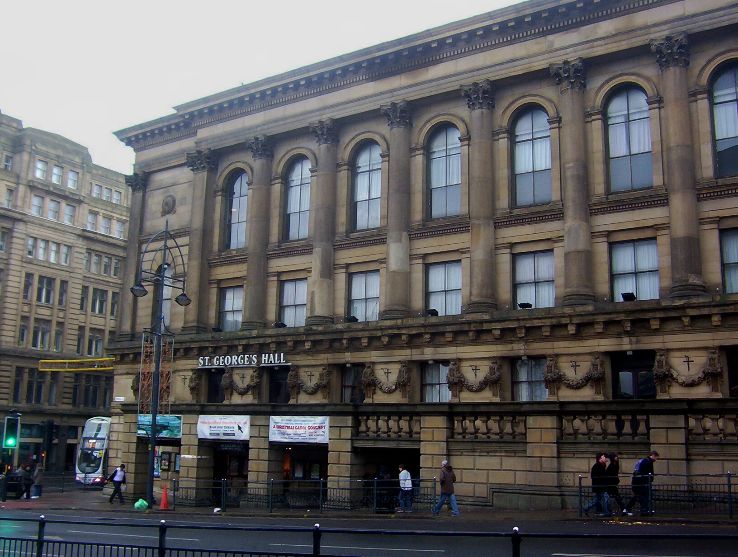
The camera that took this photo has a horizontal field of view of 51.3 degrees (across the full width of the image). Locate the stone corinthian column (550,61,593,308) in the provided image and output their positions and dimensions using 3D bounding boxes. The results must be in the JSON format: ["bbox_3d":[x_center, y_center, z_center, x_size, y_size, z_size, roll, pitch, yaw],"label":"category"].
[{"bbox_3d":[7.849,-3.757,29.589,1.220,9.700,1.000,-6,-14,32],"label":"stone corinthian column"}]

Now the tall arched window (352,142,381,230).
[{"bbox_3d":[-0.093,-4.302,35.775,1.650,4.100,0.300,-6,-14,31],"label":"tall arched window"}]

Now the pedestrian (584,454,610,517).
[{"bbox_3d":[6.410,5.812,21.792,0.680,1.720,0.500,-6,-14,31],"label":"pedestrian"}]

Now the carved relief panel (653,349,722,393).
[{"bbox_3d":[10.715,3.158,25.792,2.200,1.550,0.400,-6,-14,31],"label":"carved relief panel"}]

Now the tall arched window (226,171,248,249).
[{"bbox_3d":[-6.839,-3.658,40.925,1.760,4.450,0.350,-6,-14,31],"label":"tall arched window"}]

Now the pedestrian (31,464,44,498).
[{"bbox_3d":[-17.123,10.538,39.897,0.550,1.680,0.500,-6,-14,31],"label":"pedestrian"}]

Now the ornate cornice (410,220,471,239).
[{"bbox_3d":[3.235,-2.061,33.755,3.100,0.470,0.380,-6,-14,31],"label":"ornate cornice"}]

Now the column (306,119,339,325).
[{"bbox_3d":[-2.176,-2.656,35.868,1.220,9.700,1.000,-6,-14,32],"label":"column"}]

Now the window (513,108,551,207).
[{"bbox_3d":[6.661,-4.996,31.324,1.700,4.200,0.250,-6,-14,31],"label":"window"}]

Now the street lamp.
[{"bbox_3d":[-8.826,3.474,32.256,0.720,11.850,2.950,-6,-14,31],"label":"street lamp"}]

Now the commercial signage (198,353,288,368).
[{"bbox_3d":[-5.921,3.841,36.034,5.700,0.570,0.200,-6,-14,32],"label":"commercial signage"}]

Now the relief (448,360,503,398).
[{"bbox_3d":[4.066,3.859,29.727,2.150,1.500,0.380,-6,-14,31],"label":"relief"}]

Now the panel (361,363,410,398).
[{"bbox_3d":[0.760,4.189,31.693,2.100,1.450,0.450,-6,-14,32],"label":"panel"}]

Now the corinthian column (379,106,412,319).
[{"bbox_3d":[1.208,-3.028,33.749,1.220,9.700,1.000,-6,-14,32],"label":"corinthian column"}]

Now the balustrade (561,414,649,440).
[{"bbox_3d":[7.357,4.683,24.072,2.750,0.800,0.280,-6,-14,31],"label":"balustrade"}]

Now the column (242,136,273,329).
[{"bbox_3d":[-5.477,-2.211,38.106,1.200,9.500,1.200,1,-12,0],"label":"column"}]

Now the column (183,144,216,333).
[{"bbox_3d":[-9.067,-1.899,40.907,1.200,10.000,1.120,-6,-14,31],"label":"column"}]

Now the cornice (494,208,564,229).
[{"bbox_3d":[6.655,-2.436,31.676,3.100,0.470,0.380,-6,-14,31],"label":"cornice"}]

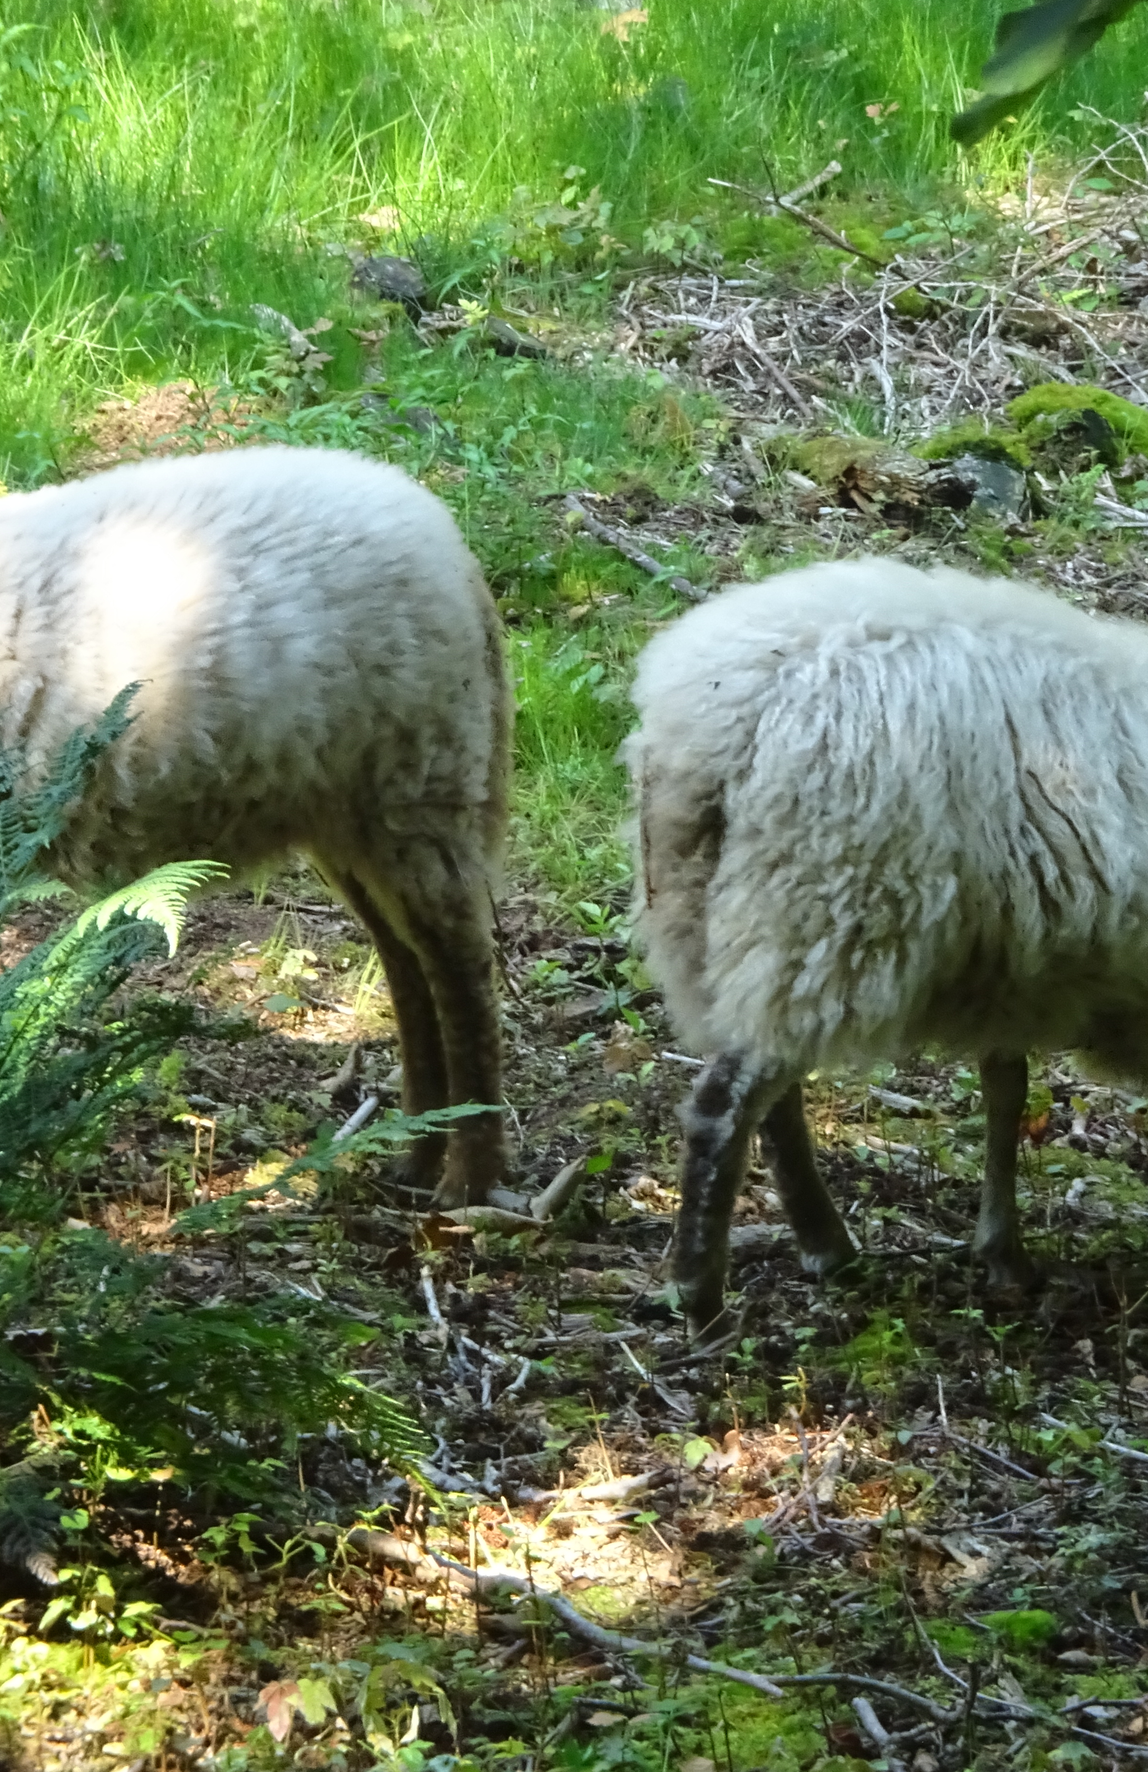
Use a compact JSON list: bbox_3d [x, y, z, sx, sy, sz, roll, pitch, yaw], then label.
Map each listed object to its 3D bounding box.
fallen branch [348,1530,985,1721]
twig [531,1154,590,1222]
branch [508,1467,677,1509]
[{"bbox_3d":[0.040,0.603,8.949,0.105,0.061,0.816,-7,10,-39],"label":"fallen branch"},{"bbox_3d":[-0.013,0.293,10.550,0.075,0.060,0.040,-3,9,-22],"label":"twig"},{"bbox_3d":[0.020,0.523,9.449,0.174,0.028,0.033,-5,9,-31],"label":"branch"}]

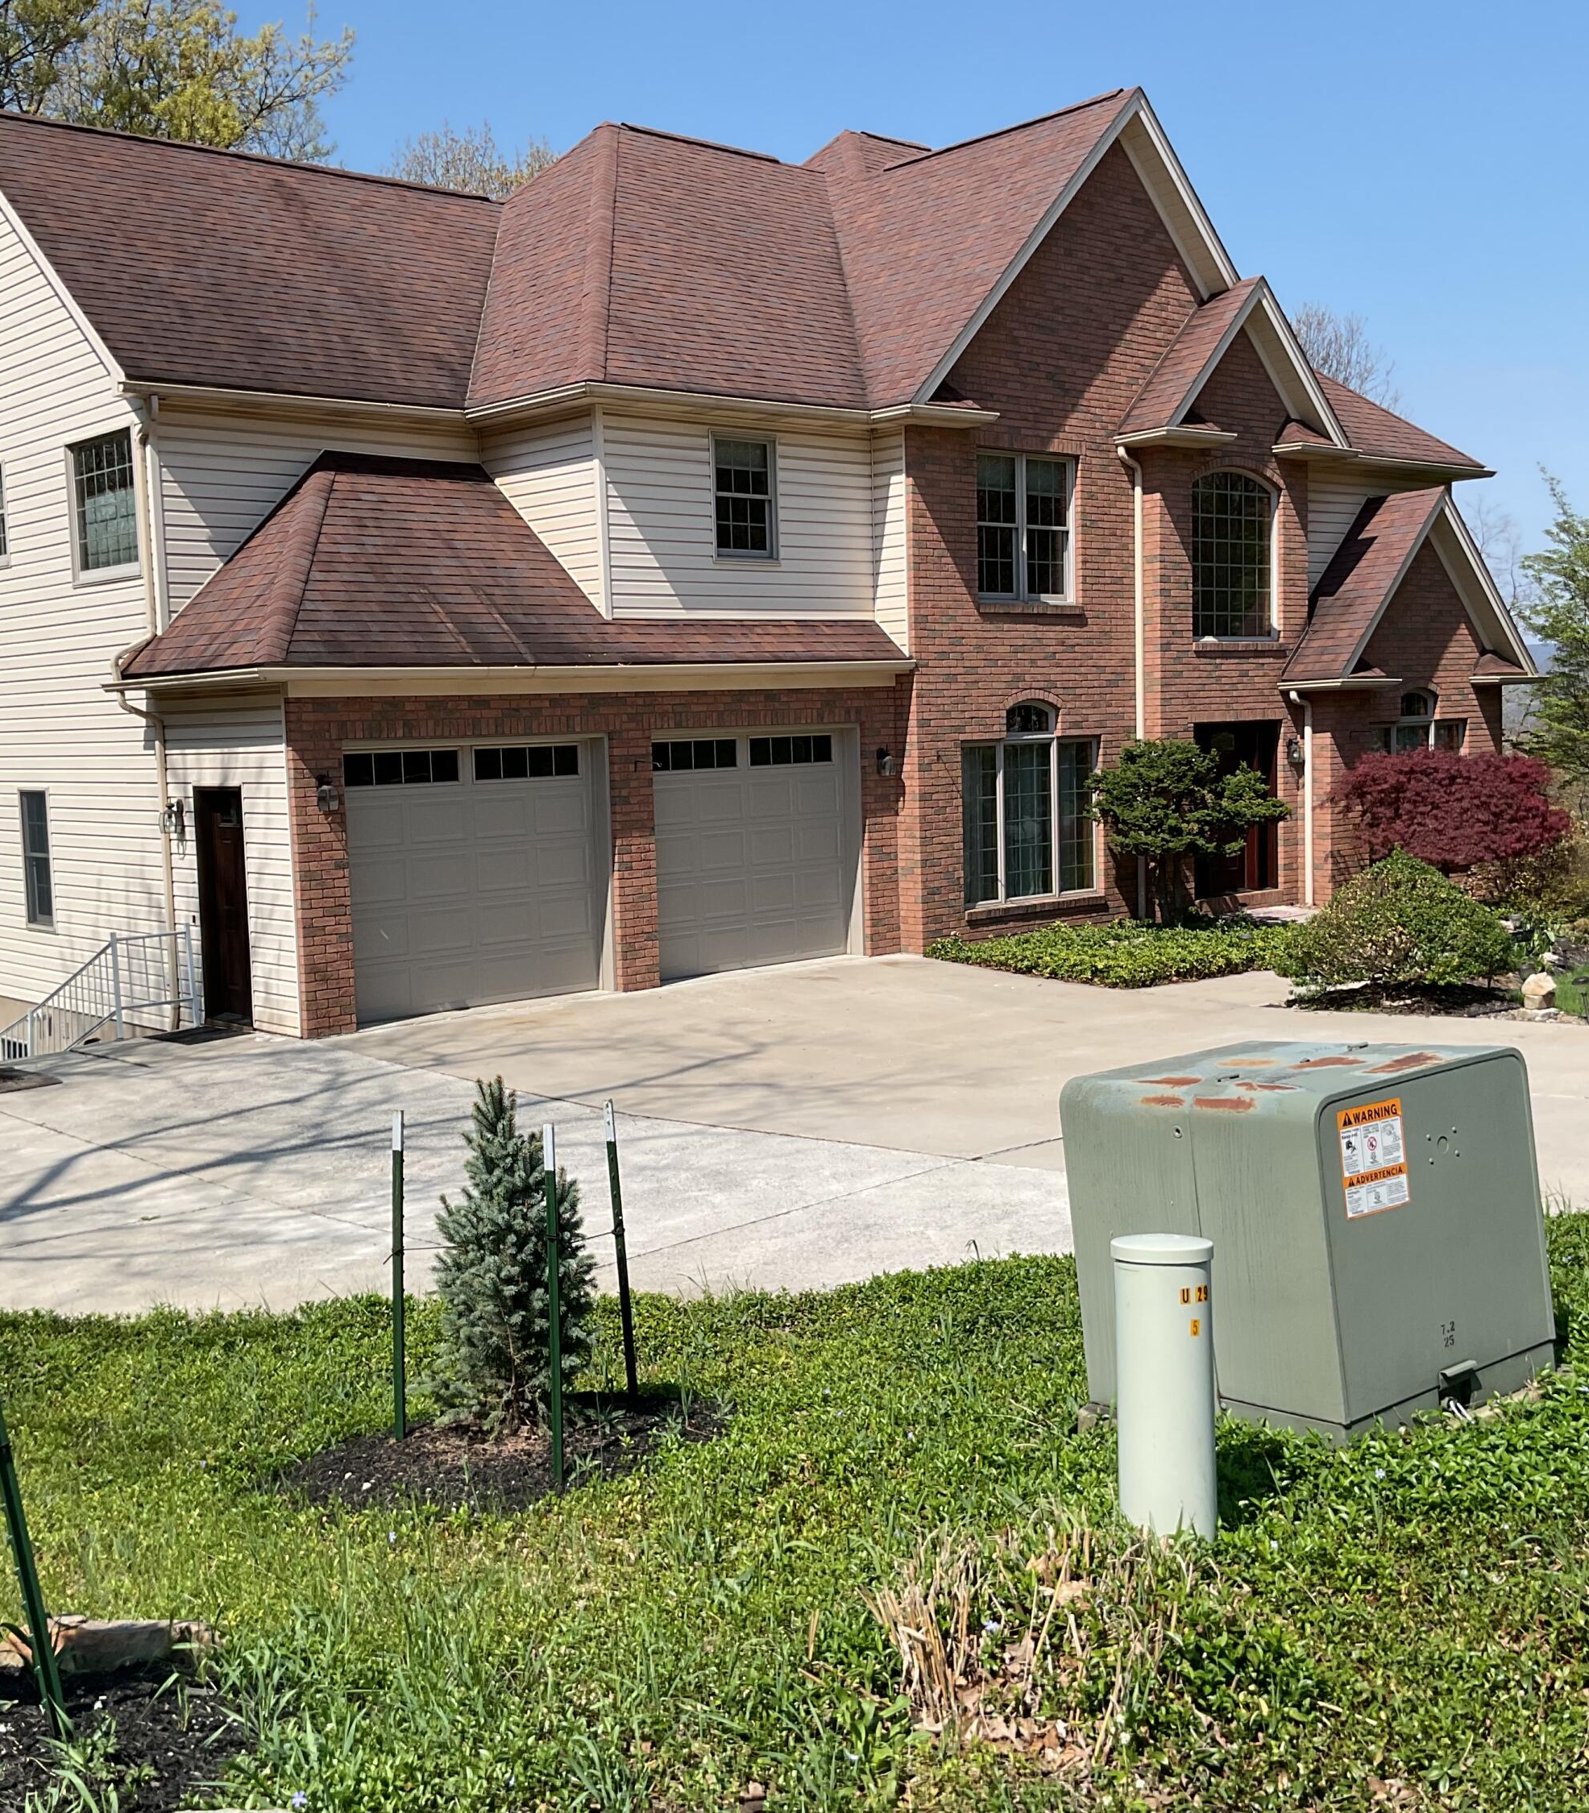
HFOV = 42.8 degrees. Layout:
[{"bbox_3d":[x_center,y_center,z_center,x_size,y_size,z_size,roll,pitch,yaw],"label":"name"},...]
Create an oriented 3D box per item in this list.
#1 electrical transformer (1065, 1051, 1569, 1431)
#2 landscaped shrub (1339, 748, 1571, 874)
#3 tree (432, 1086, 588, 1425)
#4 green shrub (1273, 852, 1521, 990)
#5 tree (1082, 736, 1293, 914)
[{"bbox_3d":[1.361,0.853,5.432,0.835,0.867,0.894,-8,3,-36],"label":"electrical transformer"},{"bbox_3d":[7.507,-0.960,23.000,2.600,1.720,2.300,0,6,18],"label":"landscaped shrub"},{"bbox_3d":[-0.814,0.991,5.800,0.470,1.000,0.460,-2,5,-8],"label":"tree"},{"bbox_3d":[5.176,0.098,17.400,2.100,1.220,1.950,0,6,17],"label":"green shrub"},{"bbox_3d":[4.414,-0.845,22.700,2.250,2.100,2.100,-1,6,11],"label":"tree"}]

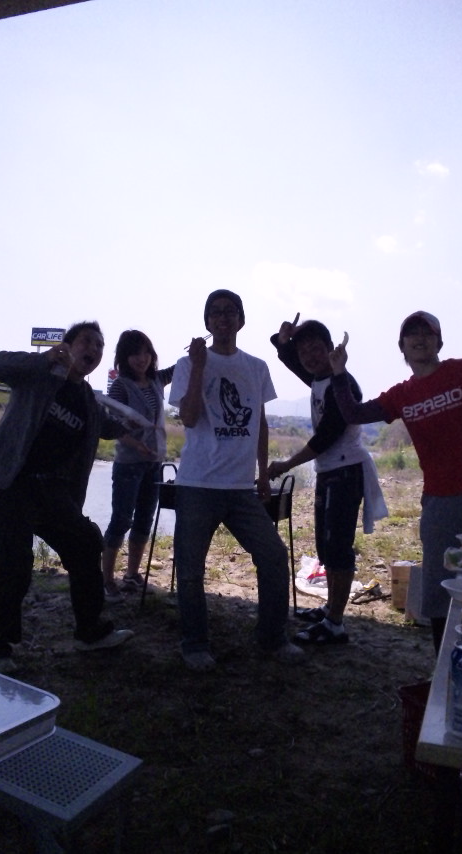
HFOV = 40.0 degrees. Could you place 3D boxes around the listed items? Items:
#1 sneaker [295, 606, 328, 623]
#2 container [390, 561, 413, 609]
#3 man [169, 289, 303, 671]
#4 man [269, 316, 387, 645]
[{"bbox_3d":[0.498,1.039,3.570,0.285,0.108,0.105,3,0,18],"label":"sneaker"},{"bbox_3d":[1.080,0.984,3.980,0.190,0.270,0.200,3,0,14],"label":"container"},{"bbox_3d":[0.021,0.214,2.950,0.600,1.710,0.440,3,0,-12],"label":"man"},{"bbox_3d":[0.518,0.258,3.400,0.580,1.670,0.500,3,0,-16],"label":"man"}]

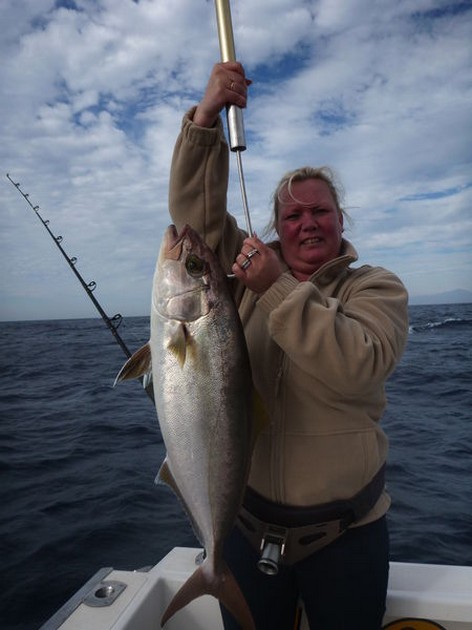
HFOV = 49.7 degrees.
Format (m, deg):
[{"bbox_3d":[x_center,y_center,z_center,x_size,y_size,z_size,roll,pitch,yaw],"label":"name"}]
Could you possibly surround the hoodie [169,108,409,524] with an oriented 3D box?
[{"bbox_3d":[0.145,0.020,1.210,0.540,0.930,0.430,-2,0,26],"label":"hoodie"}]

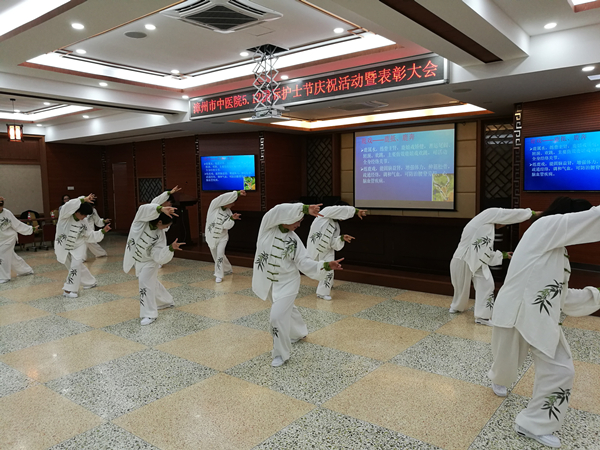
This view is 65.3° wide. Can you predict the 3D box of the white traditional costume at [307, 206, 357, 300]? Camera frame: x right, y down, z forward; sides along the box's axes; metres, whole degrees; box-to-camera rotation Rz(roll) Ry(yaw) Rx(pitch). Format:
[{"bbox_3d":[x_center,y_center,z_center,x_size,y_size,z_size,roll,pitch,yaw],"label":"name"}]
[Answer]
[{"bbox_3d":[0.425,0.327,6.500,0.530,1.220,0.540,-3,6,-25],"label":"white traditional costume"}]

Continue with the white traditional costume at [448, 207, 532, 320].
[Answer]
[{"bbox_3d":[2.231,0.418,5.313,0.800,1.270,0.650,4,7,44],"label":"white traditional costume"}]

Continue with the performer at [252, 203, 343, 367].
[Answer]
[{"bbox_3d":[-0.070,0.488,4.361,0.650,1.380,0.680,-2,5,-12],"label":"performer"}]

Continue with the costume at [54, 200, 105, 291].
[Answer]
[{"bbox_3d":[-3.290,0.289,6.999,0.650,1.410,0.700,-4,6,-33],"label":"costume"}]

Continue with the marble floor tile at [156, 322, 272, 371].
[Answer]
[{"bbox_3d":[-0.730,1.179,4.612,1.000,0.020,1.000,3,7,39],"label":"marble floor tile"}]

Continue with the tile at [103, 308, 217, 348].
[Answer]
[{"bbox_3d":[-1.512,1.126,5.204,0.980,0.020,0.980,3,7,38],"label":"tile"}]

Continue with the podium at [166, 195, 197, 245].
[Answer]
[{"bbox_3d":[-2.747,-0.138,10.870,0.560,1.170,0.440,3,7,38],"label":"podium"}]

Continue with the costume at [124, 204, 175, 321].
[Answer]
[{"bbox_3d":[-1.813,0.420,5.658,0.560,1.340,0.700,-3,6,-24],"label":"costume"}]

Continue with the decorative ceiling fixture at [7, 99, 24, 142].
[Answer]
[{"bbox_3d":[-6.275,-2.290,10.286,0.280,0.940,0.280,3,7,38],"label":"decorative ceiling fixture"}]

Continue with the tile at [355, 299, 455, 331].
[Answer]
[{"bbox_3d":[1.296,1.053,5.530,0.980,0.020,0.980,3,7,38],"label":"tile"}]

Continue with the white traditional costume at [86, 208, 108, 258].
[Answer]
[{"bbox_3d":[-4.430,0.059,10.039,0.600,1.360,0.650,-4,6,-34],"label":"white traditional costume"}]

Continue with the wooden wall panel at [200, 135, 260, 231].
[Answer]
[{"bbox_3d":[-1.722,-0.995,11.677,1.761,2.550,0.060,1,5,20],"label":"wooden wall panel"}]

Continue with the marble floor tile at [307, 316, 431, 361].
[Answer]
[{"bbox_3d":[0.676,1.142,4.765,1.000,0.020,1.000,3,7,39],"label":"marble floor tile"}]

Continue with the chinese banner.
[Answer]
[{"bbox_3d":[-0.100,-2.090,7.496,5.032,0.386,0.100,3,7,38],"label":"chinese banner"}]

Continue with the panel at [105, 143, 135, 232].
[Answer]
[{"bbox_3d":[-5.555,-1.089,14.638,1.500,2.826,0.060,3,7,38],"label":"panel"}]

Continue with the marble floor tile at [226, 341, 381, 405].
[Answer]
[{"bbox_3d":[0.051,1.222,3.988,1.000,0.020,1.000,3,7,39],"label":"marble floor tile"}]

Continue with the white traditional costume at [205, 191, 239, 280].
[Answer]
[{"bbox_3d":[-1.291,0.163,7.794,0.560,1.450,0.700,-3,5,-18],"label":"white traditional costume"}]

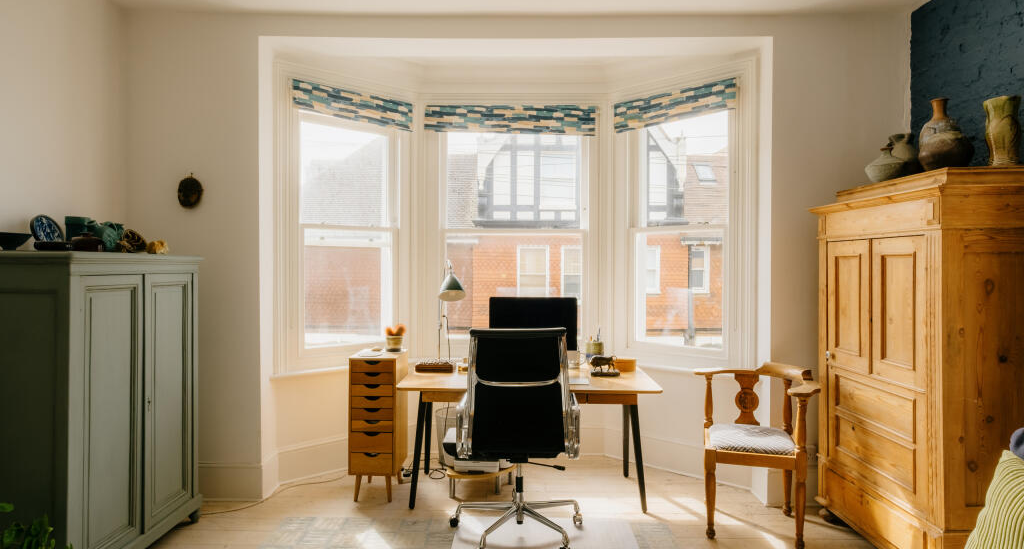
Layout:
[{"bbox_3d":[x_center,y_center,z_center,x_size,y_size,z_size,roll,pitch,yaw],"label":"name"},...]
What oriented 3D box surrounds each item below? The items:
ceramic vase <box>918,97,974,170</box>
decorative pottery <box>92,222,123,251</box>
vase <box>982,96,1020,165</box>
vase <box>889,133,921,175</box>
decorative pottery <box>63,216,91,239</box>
[{"bbox_3d":[1.821,-0.577,2.270,0.190,0.330,0.190,0,1,0],"label":"ceramic vase"},{"bbox_3d":[-1.757,-0.160,2.348,0.140,0.141,0.130,0,1,0],"label":"decorative pottery"},{"bbox_3d":[2.146,-0.624,2.370,0.128,0.315,0.128,0,0,-6],"label":"vase"},{"bbox_3d":[1.892,-0.550,2.606,0.150,0.260,0.150,0,1,0],"label":"vase"},{"bbox_3d":[-2.010,-0.187,2.500,0.095,0.165,0.095,0,0,-3],"label":"decorative pottery"}]

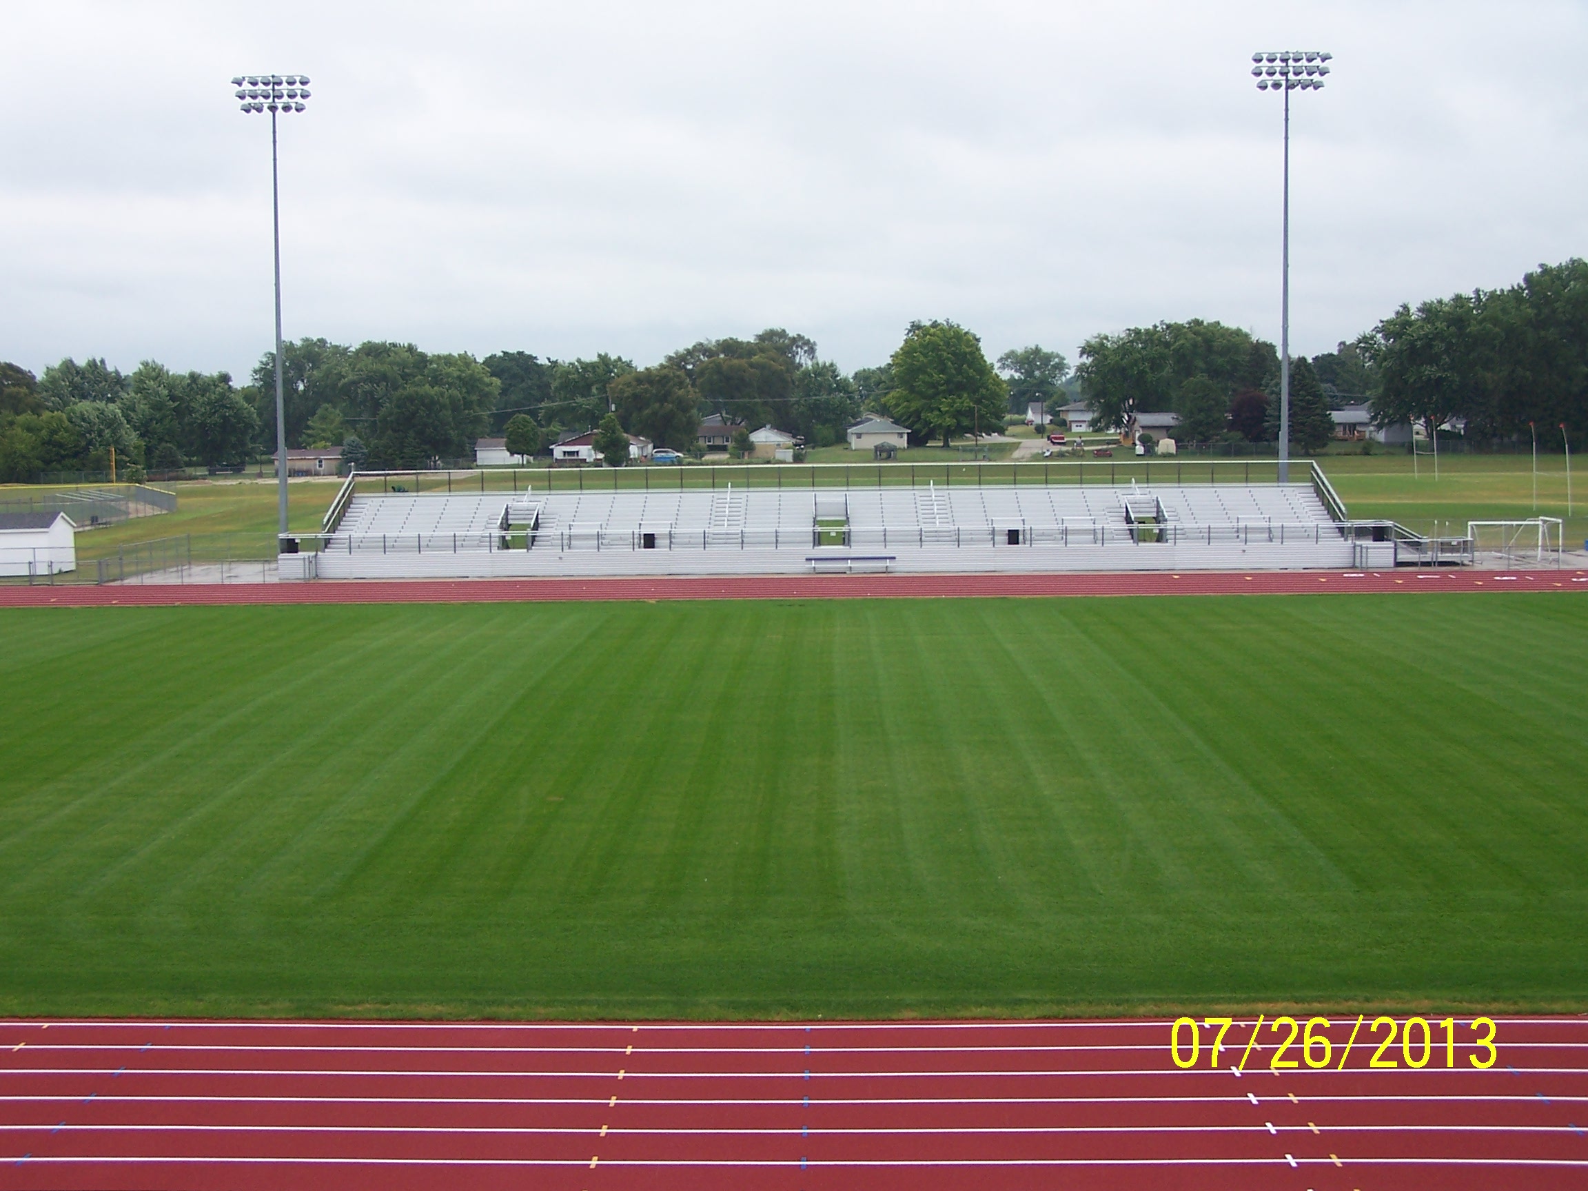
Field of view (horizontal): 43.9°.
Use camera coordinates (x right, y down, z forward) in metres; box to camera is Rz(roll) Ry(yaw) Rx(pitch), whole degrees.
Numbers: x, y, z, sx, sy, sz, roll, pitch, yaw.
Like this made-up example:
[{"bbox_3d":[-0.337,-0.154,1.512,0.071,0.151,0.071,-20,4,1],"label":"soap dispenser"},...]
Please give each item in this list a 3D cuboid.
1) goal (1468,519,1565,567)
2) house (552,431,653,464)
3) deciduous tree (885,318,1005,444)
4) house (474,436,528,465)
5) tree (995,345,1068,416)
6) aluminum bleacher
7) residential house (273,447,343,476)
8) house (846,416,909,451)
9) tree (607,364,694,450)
[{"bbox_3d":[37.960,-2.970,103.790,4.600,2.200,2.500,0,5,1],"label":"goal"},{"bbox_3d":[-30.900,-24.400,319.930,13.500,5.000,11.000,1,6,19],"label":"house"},{"bbox_3d":[28.380,-39.490,368.870,22.800,23.700,22.000,0,5,1],"label":"deciduous tree"},{"bbox_3d":[-43.390,-21.680,297.290,8.200,4.000,7.200,0,5,1],"label":"house"},{"bbox_3d":[65.100,-58.260,539.030,20.300,20.500,19.500,0,5,1],"label":"tree"},{"bbox_3d":[2.160,-3.940,104.750,53.000,4.800,8.600,0,5,1],"label":"aluminum bleacher"},{"bbox_3d":[-64.120,-18.090,265.300,9.800,3.900,7.000,0,5,1],"label":"residential house"},{"bbox_3d":[14.950,-28.560,349.730,10.800,5.200,10.000,0,5,1],"label":"house"},{"bbox_3d":[-25.920,-34.190,361.270,15.200,15.400,14.800,0,5,1],"label":"tree"}]

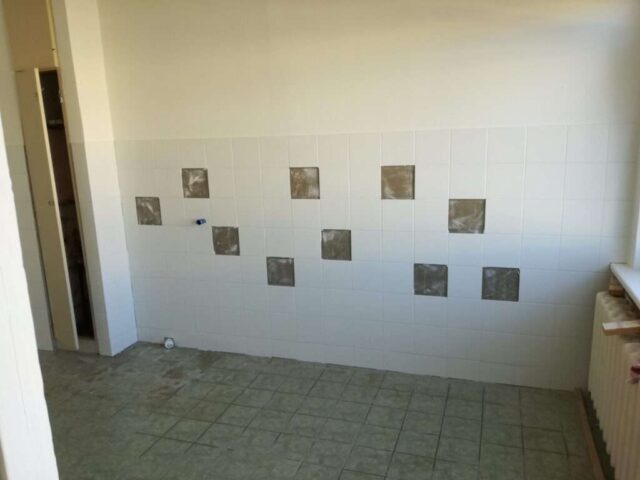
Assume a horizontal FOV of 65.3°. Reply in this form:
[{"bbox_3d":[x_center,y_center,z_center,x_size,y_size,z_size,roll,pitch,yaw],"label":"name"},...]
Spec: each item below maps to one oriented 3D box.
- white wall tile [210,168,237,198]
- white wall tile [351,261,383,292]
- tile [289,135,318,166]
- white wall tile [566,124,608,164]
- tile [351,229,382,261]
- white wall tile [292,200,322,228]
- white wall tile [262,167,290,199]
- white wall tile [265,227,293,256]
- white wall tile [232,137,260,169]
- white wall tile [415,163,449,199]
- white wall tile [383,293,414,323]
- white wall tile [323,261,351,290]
[{"bbox_3d":[-0.667,-0.386,3.381,0.198,0.198,0.010,2,12,18],"label":"white wall tile"},{"bbox_3d":[0.306,0.235,3.188,0.199,0.199,0.010,2,13,19],"label":"white wall tile"},{"bbox_3d":[-0.103,-0.560,3.149,0.199,0.199,0.010,2,13,19],"label":"tile"},{"bbox_3d":[1.416,-0.512,2.652,0.198,0.198,0.010,2,12,18],"label":"white wall tile"},{"bbox_3d":[0.297,0.037,3.153,0.198,0.198,0.010,2,12,18],"label":"tile"},{"bbox_3d":[-0.090,-0.171,3.237,0.198,0.198,0.010,2,12,18],"label":"white wall tile"},{"bbox_3d":[-0.287,-0.373,3.258,0.198,0.198,0.010,2,12,18],"label":"white wall tile"},{"bbox_3d":[-0.271,0.021,3.337,0.199,0.199,0.010,2,13,19],"label":"white wall tile"},{"bbox_3d":[-0.484,-0.575,3.279,0.198,0.198,0.010,2,12,18],"label":"white wall tile"},{"bbox_3d":[0.662,-0.339,2.936,0.199,0.199,0.010,2,13,19],"label":"white wall tile"},{"bbox_3d":[0.503,0.437,3.166,0.199,0.199,0.010,2,13,19],"label":"white wall tile"},{"bbox_3d":[0.114,0.226,3.257,0.198,0.198,0.010,2,12,18],"label":"white wall tile"}]

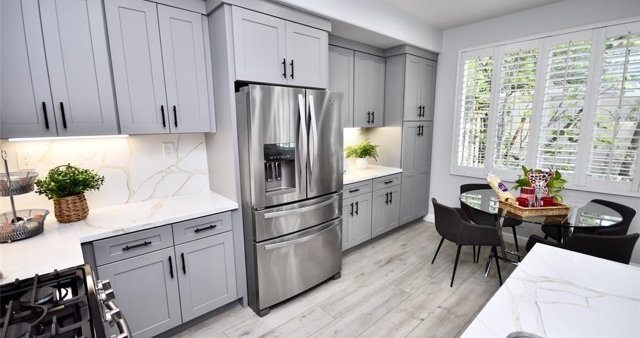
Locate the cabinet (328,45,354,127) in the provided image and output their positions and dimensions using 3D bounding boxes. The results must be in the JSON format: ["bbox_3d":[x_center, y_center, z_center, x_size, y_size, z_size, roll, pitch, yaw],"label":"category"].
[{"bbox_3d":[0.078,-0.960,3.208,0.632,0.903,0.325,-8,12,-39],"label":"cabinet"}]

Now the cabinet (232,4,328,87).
[{"bbox_3d":[-0.479,-1.022,2.515,0.935,0.538,0.630,-8,12,-39],"label":"cabinet"}]

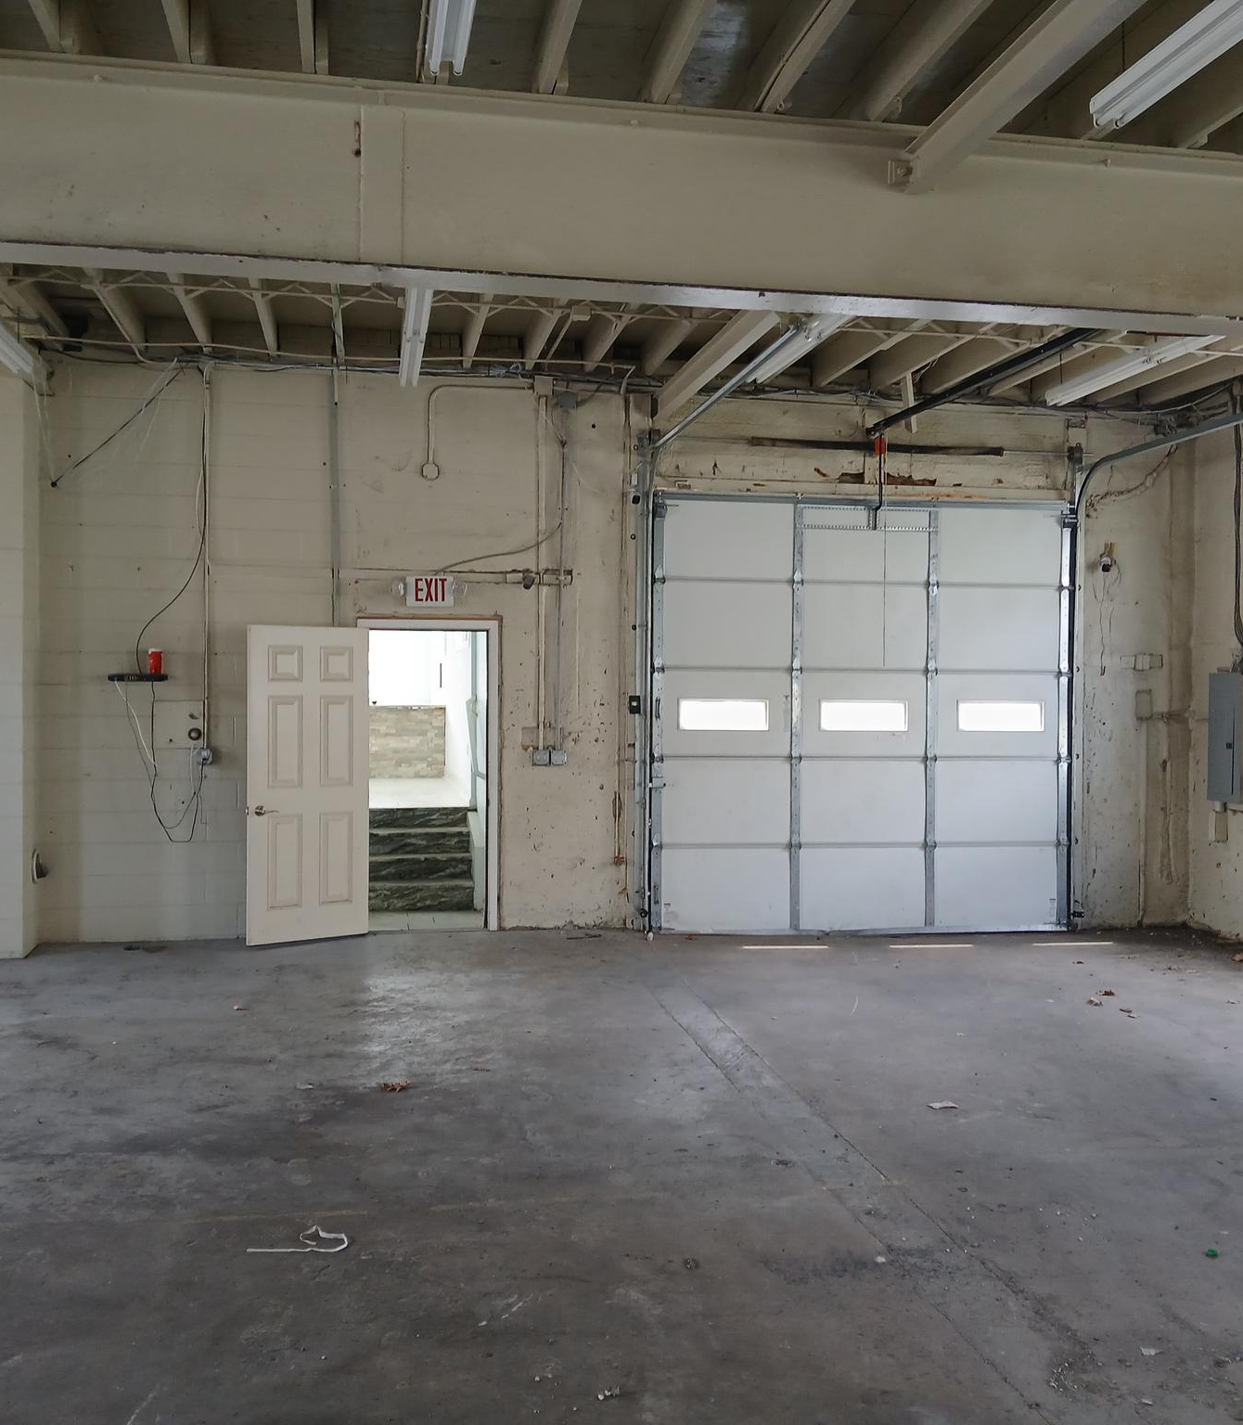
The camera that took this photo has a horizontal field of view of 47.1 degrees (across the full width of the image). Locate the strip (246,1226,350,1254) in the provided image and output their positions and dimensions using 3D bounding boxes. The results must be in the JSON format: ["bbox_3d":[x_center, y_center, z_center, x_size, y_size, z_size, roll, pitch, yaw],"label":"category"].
[{"bbox_3d":[-0.952,1.551,4.200,0.285,0.025,0.180,0,1,0],"label":"strip"}]

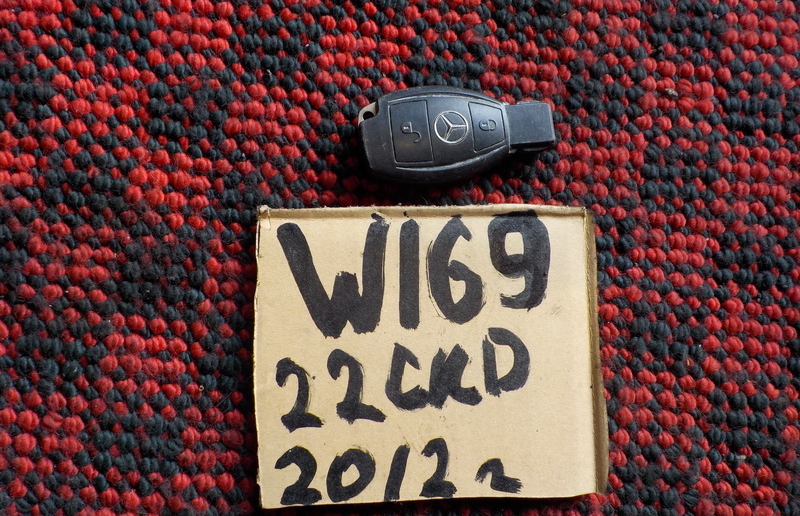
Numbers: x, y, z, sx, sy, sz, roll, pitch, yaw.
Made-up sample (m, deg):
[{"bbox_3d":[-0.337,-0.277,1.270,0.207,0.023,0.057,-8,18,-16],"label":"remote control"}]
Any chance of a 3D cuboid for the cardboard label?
[{"bbox_3d":[0.013,0.035,0.266,0.133,0.008,0.112,0,84,-3],"label":"cardboard label"}]

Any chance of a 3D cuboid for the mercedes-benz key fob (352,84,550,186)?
[{"bbox_3d":[0.023,-0.050,0.273,0.077,0.014,0.037,-5,84,-4],"label":"mercedes-benz key fob"}]

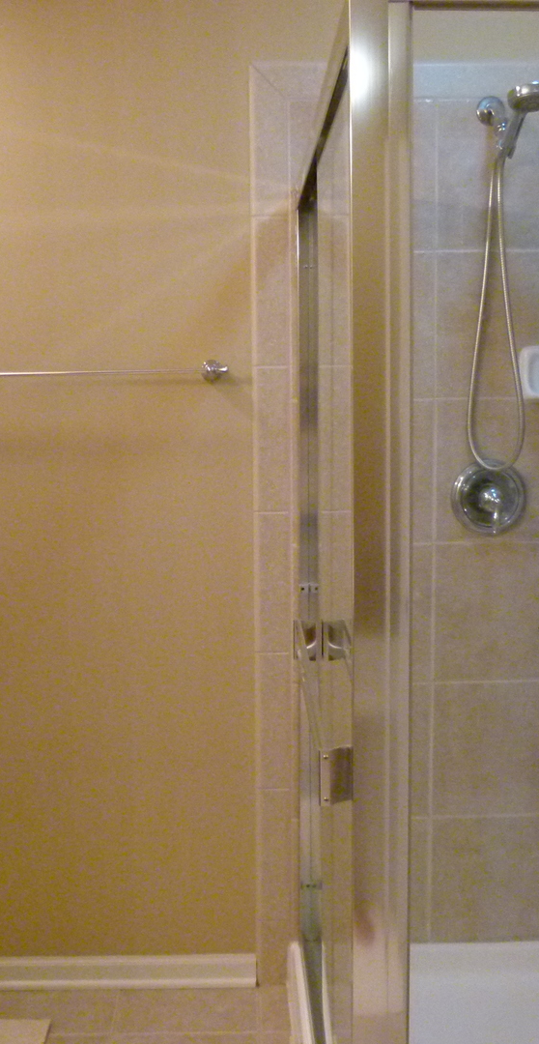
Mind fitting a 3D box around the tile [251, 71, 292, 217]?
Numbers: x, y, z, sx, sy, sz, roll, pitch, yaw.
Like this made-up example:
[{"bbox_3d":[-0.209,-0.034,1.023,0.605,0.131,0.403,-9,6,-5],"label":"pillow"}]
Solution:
[{"bbox_3d":[0.004,-0.829,2.201,0.084,0.312,0.012,-1,7,-2],"label":"tile"}]

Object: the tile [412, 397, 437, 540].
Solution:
[{"bbox_3d":[0.213,-0.108,2.293,0.325,0.325,0.012,-1,7,-2],"label":"tile"}]

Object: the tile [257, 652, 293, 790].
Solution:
[{"bbox_3d":[0.010,0.466,2.346,0.079,0.323,0.010,-1,7,-1],"label":"tile"}]

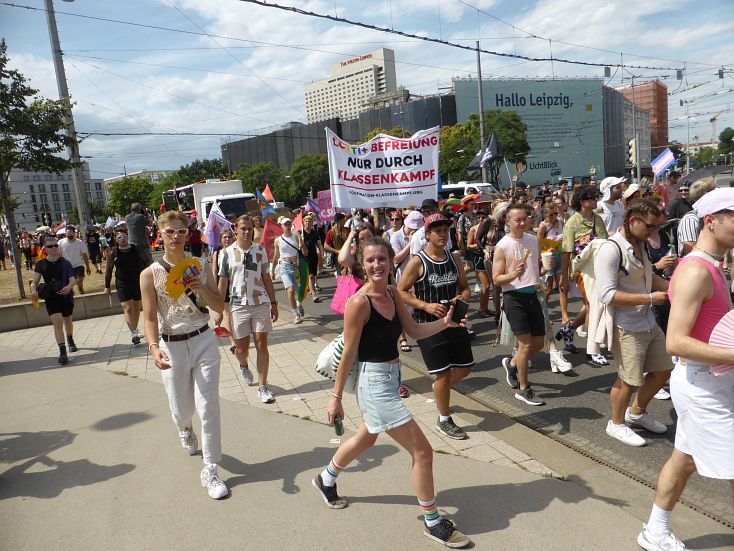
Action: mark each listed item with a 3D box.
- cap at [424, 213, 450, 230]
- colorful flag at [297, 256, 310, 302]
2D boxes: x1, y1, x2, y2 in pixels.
[{"bbox_3d":[0.554,-0.412,3.920,0.190,0.130,0.260,-8,9,-25],"label":"cap"},{"bbox_3d":[-1.054,0.050,8.450,0.240,0.800,0.180,-6,8,-6],"label":"colorful flag"}]

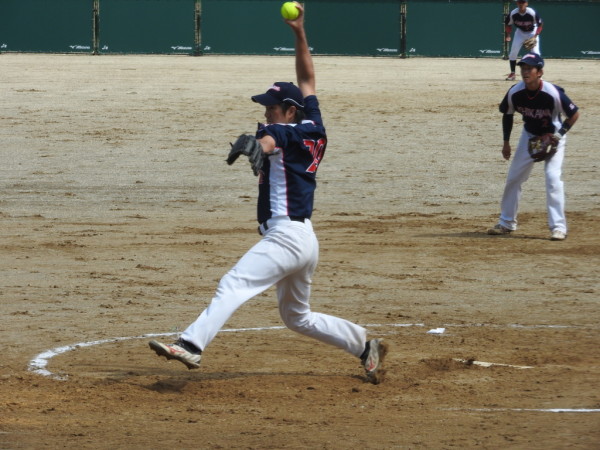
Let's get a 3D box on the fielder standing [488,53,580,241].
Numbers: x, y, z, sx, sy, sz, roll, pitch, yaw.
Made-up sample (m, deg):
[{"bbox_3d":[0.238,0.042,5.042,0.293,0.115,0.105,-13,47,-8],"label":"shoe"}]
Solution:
[{"bbox_3d":[1.863,-0.629,37.500,0.770,1.490,0.630,2,4,29],"label":"fielder standing"}]

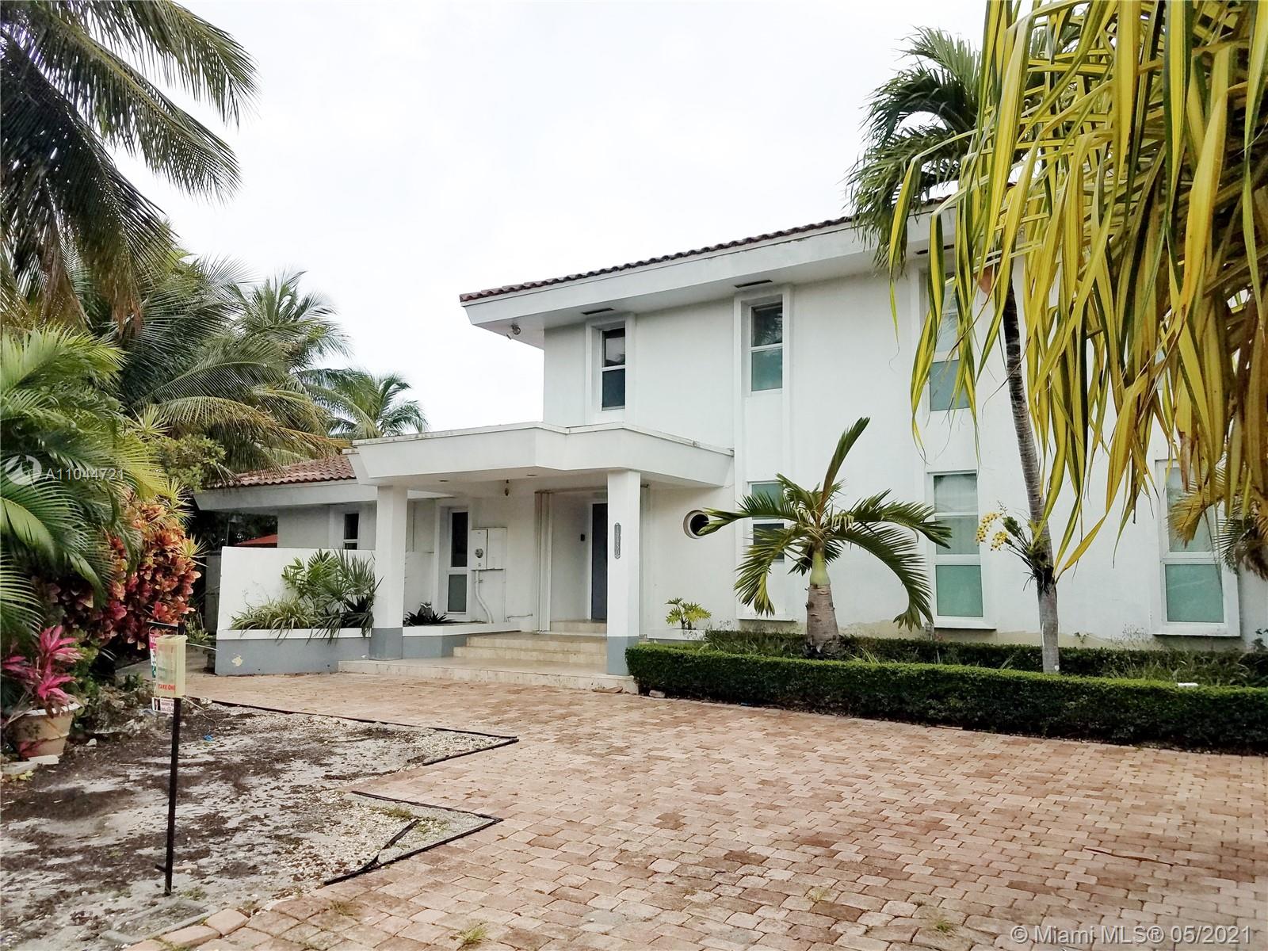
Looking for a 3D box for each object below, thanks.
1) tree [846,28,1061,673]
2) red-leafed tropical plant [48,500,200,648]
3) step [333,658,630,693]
[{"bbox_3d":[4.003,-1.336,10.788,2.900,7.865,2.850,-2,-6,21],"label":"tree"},{"bbox_3d":[-6.701,1.492,12.514,1.850,2.350,1.750,4,-7,-28],"label":"red-leafed tropical plant"},{"bbox_3d":[-1.902,2.826,13.700,4.968,0.170,1.250,-2,-6,26],"label":"step"}]

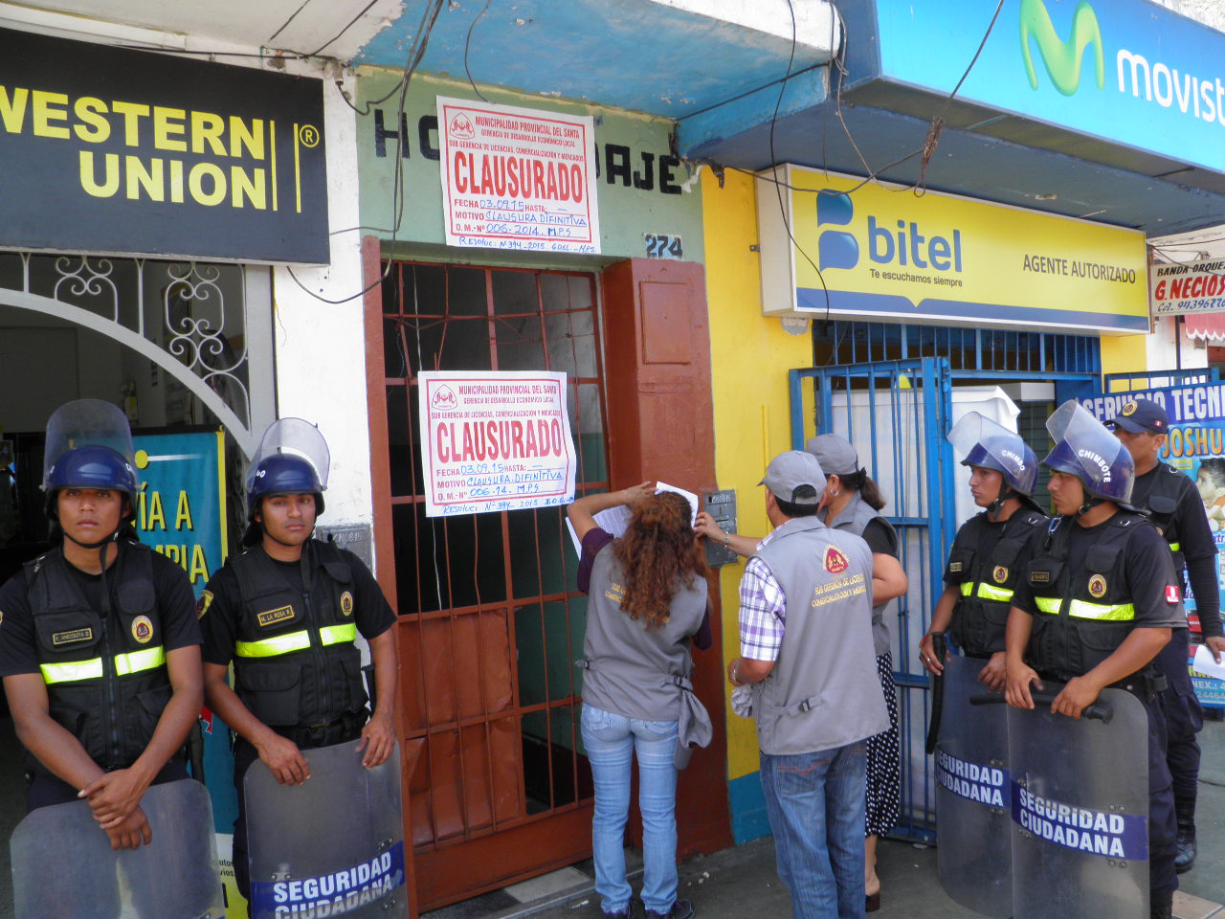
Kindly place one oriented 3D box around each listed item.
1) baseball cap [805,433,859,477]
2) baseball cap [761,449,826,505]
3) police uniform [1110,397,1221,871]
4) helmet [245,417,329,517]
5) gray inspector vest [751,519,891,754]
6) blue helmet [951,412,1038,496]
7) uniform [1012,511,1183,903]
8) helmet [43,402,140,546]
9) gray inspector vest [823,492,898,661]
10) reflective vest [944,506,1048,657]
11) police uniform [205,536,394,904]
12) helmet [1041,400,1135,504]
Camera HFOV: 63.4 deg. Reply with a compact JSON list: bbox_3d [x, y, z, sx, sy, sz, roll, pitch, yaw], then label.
[{"bbox_3d":[0.756,-0.012,3.520,0.260,0.150,0.180,-2,1,28],"label":"baseball cap"},{"bbox_3d":[0.553,0.054,3.020,0.175,0.155,0.270,-4,3,-18],"label":"baseball cap"},{"bbox_3d":[2.118,0.642,3.830,0.360,1.760,0.500,-3,1,-28],"label":"police uniform"},{"bbox_3d":[-0.928,0.029,2.830,0.225,0.295,0.300,-5,4,-36],"label":"helmet"},{"bbox_3d":[0.627,0.532,3.000,0.460,0.700,0.300,-5,4,-33],"label":"gray inspector vest"},{"bbox_3d":[1.309,-0.015,3.400,0.290,0.280,0.230,-3,1,-9],"label":"blue helmet"},{"bbox_3d":[1.507,0.777,3.100,0.320,1.200,0.520,-5,4,-40],"label":"uniform"},{"bbox_3d":[-1.296,0.035,2.460,0.240,0.360,0.290,-3,1,-22],"label":"helmet"},{"bbox_3d":[0.841,0.405,3.420,0.290,0.600,0.420,-2,3,12],"label":"gray inspector vest"},{"bbox_3d":[1.312,0.428,3.400,0.280,0.510,0.410,-3,1,-27],"label":"reflective vest"},{"bbox_3d":[-0.900,0.830,2.880,0.530,1.200,0.320,-5,4,-37],"label":"police uniform"},{"bbox_3d":[1.417,-0.021,2.950,0.290,0.310,0.230,-2,1,5],"label":"helmet"}]

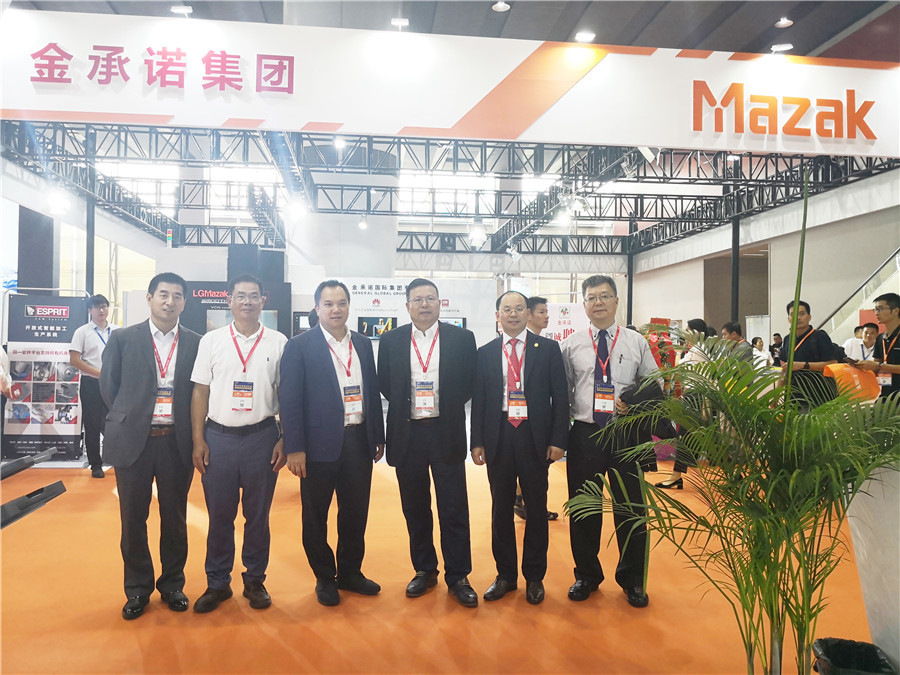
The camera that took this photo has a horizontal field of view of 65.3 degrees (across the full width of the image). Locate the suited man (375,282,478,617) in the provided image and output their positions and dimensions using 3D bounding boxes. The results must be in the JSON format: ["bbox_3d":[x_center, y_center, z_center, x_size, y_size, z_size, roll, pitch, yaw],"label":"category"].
[{"bbox_3d":[-0.123,0.537,3.830,0.550,1.710,0.360,0,-1,-3],"label":"suited man"}]

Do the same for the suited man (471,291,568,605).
[{"bbox_3d":[0.380,0.572,3.840,0.530,1.650,0.340,0,-1,8],"label":"suited man"}]

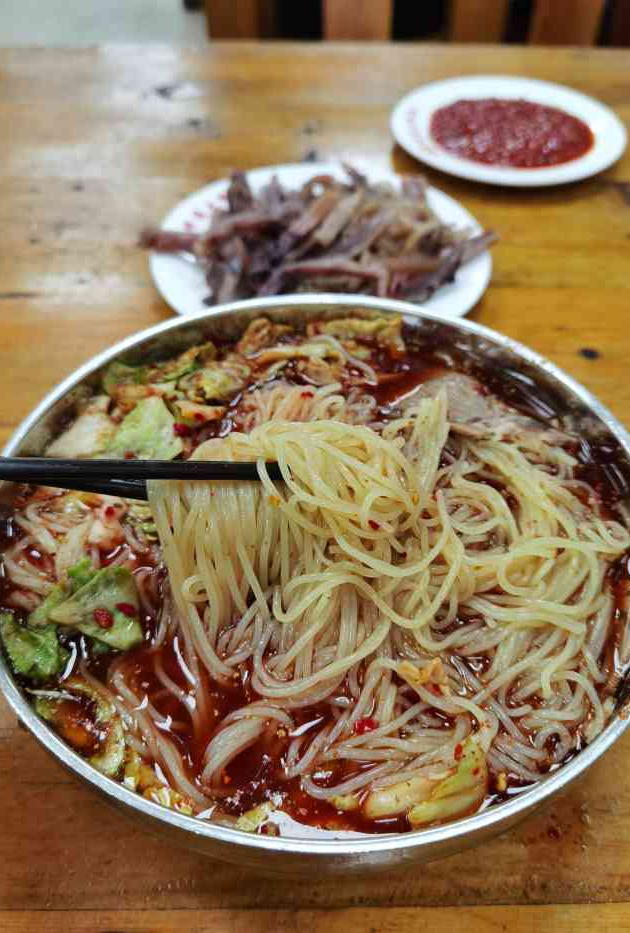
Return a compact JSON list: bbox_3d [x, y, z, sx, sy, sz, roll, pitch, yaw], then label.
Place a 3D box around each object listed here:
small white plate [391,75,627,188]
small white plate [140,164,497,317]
[{"bbox_3d":[0.142,-0.243,0.541,0.167,0.021,0.167,1,50,0],"label":"small white plate"},{"bbox_3d":[0.004,-0.122,0.439,0.200,0.023,0.200,0,50,0],"label":"small white plate"}]

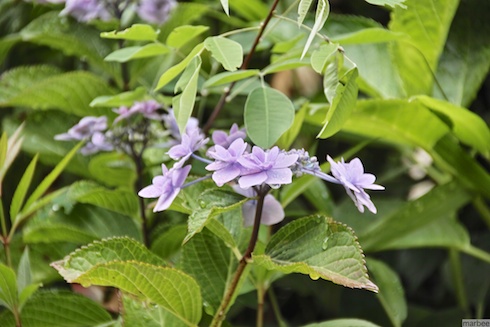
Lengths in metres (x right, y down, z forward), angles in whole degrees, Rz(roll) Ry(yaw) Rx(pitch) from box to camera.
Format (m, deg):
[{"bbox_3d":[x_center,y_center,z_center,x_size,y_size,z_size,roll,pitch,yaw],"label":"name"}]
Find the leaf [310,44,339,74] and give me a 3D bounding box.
[{"bbox_3d":[0.052,-0.069,2.680,0.019,0.021,0.010,0,6,0],"label":"leaf"}]

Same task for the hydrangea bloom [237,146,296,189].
[{"bbox_3d":[0.016,0.003,2.900,0.044,0.027,0.040,0,10,0],"label":"hydrangea bloom"}]

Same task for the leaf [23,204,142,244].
[{"bbox_3d":[-0.125,0.047,3.150,0.092,0.029,0.060,0,10,0],"label":"leaf"}]

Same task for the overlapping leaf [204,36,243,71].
[{"bbox_3d":[-0.014,-0.072,2.680,0.025,0.023,0.010,0,6,0],"label":"overlapping leaf"}]

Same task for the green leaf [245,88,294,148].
[{"bbox_3d":[0.016,-0.030,2.680,0.033,0.041,0.010,0,6,0],"label":"green leaf"}]

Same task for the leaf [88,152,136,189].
[{"bbox_3d":[-0.104,0.005,3.200,0.038,0.027,0.036,-7,12,-36],"label":"leaf"}]

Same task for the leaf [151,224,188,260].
[{"bbox_3d":[-0.054,0.056,2.920,0.032,0.030,0.020,0,10,0],"label":"leaf"}]

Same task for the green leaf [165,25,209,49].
[{"bbox_3d":[-0.042,-0.092,2.960,0.030,0.017,0.020,0,10,0],"label":"green leaf"}]

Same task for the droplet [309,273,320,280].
[{"bbox_3d":[0.045,0.072,2.620,0.006,0.006,0.006,0,10,0],"label":"droplet"}]

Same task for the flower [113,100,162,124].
[{"bbox_3d":[-0.083,-0.039,3.140,0.038,0.018,0.034,0,10,0],"label":"flower"}]

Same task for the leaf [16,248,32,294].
[{"bbox_3d":[-0.159,0.078,2.950,0.012,0.033,0.012,0,10,0],"label":"leaf"}]

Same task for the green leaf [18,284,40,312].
[{"bbox_3d":[-0.144,0.090,2.720,0.010,0.024,0.008,33,6,15],"label":"green leaf"}]

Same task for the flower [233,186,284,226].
[{"bbox_3d":[0.010,0.031,2.950,0.037,0.028,0.026,0,10,0],"label":"flower"}]

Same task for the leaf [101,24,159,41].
[{"bbox_3d":[-0.078,-0.088,2.750,0.039,0.011,0.020,0,10,0],"label":"leaf"}]

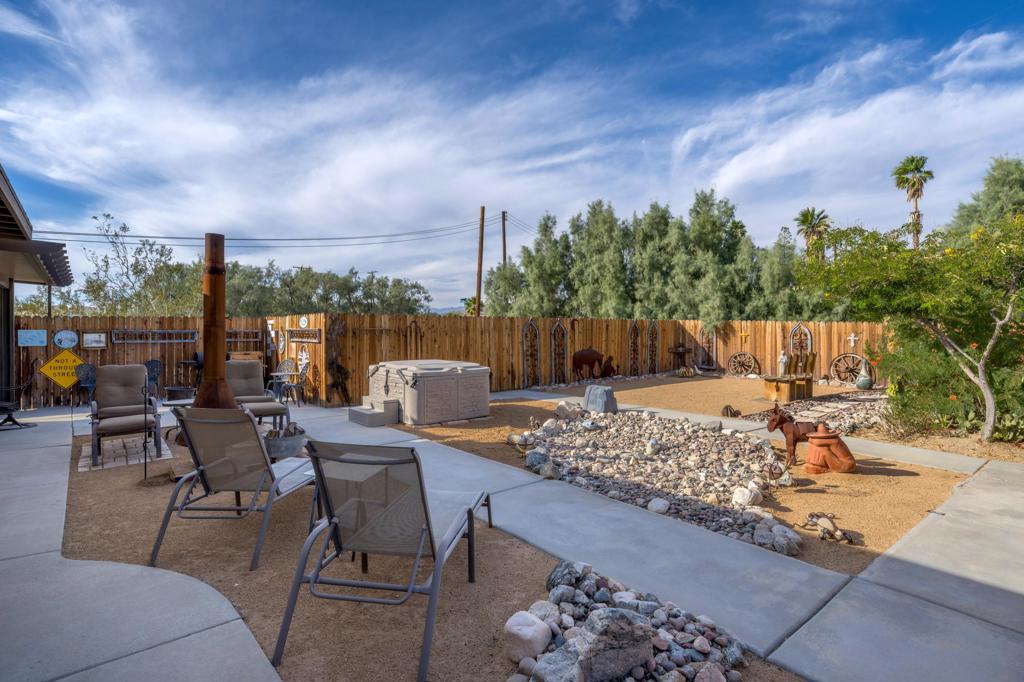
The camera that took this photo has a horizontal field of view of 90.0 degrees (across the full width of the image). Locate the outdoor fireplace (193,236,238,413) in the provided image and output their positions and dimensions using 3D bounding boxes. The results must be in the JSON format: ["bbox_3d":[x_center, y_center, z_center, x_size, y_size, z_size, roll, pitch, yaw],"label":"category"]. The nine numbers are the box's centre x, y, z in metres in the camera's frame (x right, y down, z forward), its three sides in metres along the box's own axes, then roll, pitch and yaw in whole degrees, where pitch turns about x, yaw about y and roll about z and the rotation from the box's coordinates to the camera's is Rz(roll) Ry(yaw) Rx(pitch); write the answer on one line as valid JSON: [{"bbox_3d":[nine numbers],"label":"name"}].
[{"bbox_3d":[-3.200,0.126,5.504,0.880,2.560,0.880,-1,1,-30],"label":"outdoor fireplace"}]

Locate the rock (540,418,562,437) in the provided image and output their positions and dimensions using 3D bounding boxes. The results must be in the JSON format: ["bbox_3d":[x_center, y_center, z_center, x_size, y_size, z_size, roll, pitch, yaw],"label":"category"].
[{"bbox_3d":[0.578,1.243,7.430,0.260,0.240,0.240,0,1,0],"label":"rock"}]

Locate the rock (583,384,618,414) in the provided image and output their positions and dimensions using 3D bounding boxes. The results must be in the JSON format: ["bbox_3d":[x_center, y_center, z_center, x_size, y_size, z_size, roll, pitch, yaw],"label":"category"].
[{"bbox_3d":[1.630,1.070,9.360,0.550,0.540,0.480,0,0,14],"label":"rock"}]

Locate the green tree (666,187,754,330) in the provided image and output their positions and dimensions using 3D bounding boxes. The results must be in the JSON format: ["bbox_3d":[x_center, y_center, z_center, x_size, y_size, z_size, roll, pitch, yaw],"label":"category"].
[{"bbox_3d":[7.563,-2.308,19.453,3.100,6.800,3.000,0,1,0],"label":"green tree"}]

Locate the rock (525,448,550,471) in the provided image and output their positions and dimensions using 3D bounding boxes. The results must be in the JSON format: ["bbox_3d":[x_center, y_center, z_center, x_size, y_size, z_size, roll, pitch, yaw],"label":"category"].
[{"bbox_3d":[0.275,1.270,5.580,0.260,0.200,0.230,0,0,0],"label":"rock"}]

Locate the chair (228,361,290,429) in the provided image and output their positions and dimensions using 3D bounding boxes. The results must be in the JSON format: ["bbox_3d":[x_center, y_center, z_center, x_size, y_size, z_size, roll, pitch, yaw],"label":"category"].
[{"bbox_3d":[-3.760,0.831,7.521,0.680,1.060,0.820,-1,2,-41],"label":"chair"}]

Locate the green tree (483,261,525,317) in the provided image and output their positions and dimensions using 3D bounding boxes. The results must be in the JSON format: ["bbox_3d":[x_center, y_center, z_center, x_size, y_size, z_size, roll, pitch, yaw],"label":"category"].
[{"bbox_3d":[-0.399,-1.409,23.974,2.000,4.800,2.000,0,1,0],"label":"green tree"}]

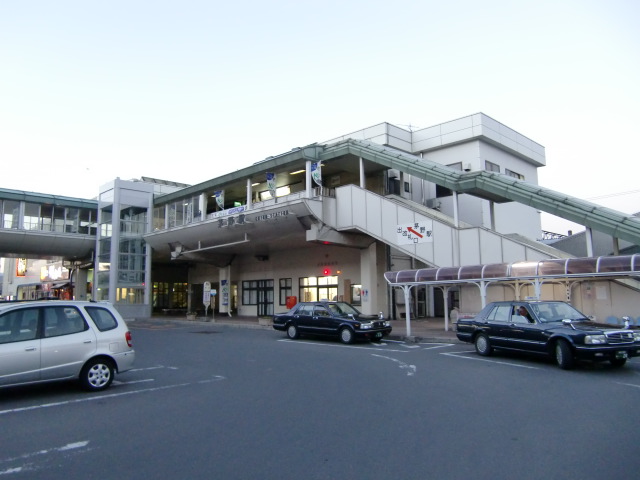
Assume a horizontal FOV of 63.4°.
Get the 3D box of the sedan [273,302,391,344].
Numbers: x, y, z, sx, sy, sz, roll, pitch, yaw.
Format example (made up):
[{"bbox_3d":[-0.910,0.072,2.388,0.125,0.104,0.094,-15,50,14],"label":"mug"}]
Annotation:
[{"bbox_3d":[0.378,2.975,19.120,4.700,1.460,1.710,-7,-9,44],"label":"sedan"}]

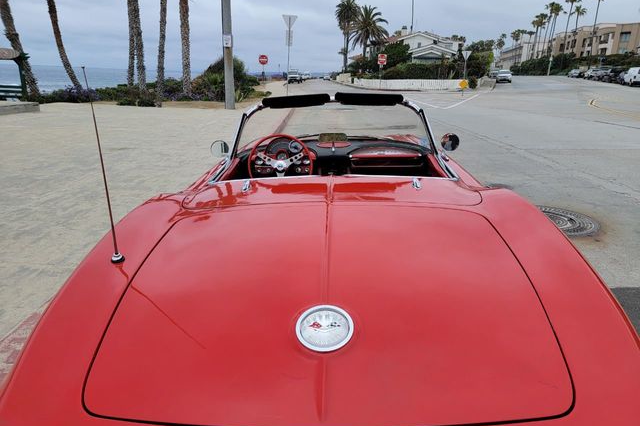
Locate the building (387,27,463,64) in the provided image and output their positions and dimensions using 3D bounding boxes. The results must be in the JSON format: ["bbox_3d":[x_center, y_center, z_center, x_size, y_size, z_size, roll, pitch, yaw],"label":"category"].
[{"bbox_3d":[13.553,-20.490,57.000,8.600,6.000,9.500,3,17,4],"label":"building"}]

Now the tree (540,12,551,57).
[{"bbox_3d":[52.979,-40.974,106.031,2.500,13.170,2.500,0,17,0],"label":"tree"}]

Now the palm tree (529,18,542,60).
[{"bbox_3d":[50.103,-39.456,103.375,3.100,11.018,3.100,2,17,0],"label":"palm tree"}]

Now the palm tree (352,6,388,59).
[{"bbox_3d":[7.484,-27.041,68.620,5.800,9.230,5.800,0,17,0],"label":"palm tree"}]

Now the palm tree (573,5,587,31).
[{"bbox_3d":[49.753,-34.300,86.380,2.600,10.982,2.600,2,17,0],"label":"palm tree"}]

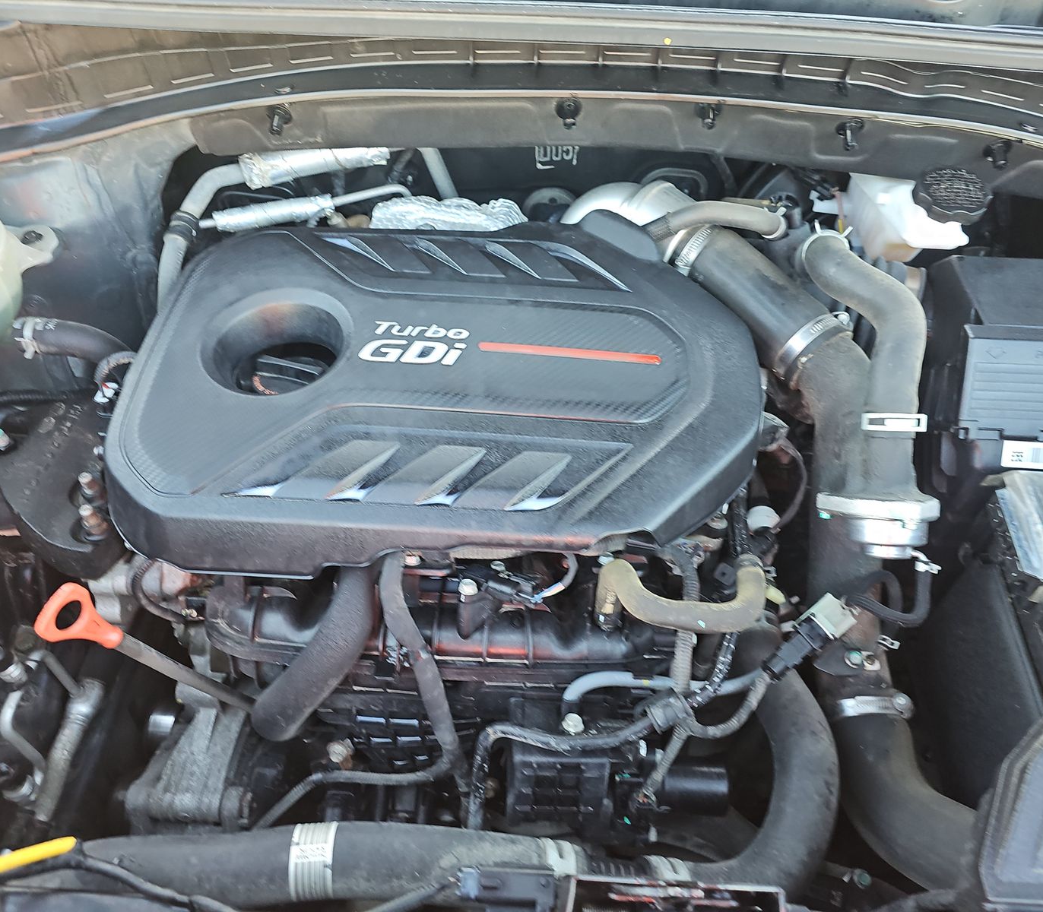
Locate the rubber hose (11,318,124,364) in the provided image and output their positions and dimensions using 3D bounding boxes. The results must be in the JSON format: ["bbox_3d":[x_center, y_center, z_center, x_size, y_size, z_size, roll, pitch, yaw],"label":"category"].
[{"bbox_3d":[-0.396,-0.096,0.700,0.106,0.036,0.036,3,52,0],"label":"rubber hose"}]

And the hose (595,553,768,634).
[{"bbox_3d":[0.125,0.112,0.628,0.138,0.054,0.048,3,52,0],"label":"hose"}]

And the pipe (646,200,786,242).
[{"bbox_3d":[0.178,-0.217,0.741,0.123,0.036,0.035,3,52,0],"label":"pipe"}]

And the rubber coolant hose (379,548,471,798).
[{"bbox_3d":[-0.074,0.185,0.670,0.084,0.202,0.128,3,52,0],"label":"rubber coolant hose"}]

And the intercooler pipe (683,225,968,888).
[{"bbox_3d":[0.274,0.084,0.723,0.305,0.355,0.520,3,52,0],"label":"intercooler pipe"}]

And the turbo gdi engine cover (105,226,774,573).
[{"bbox_3d":[-0.051,-0.066,0.698,0.502,0.093,0.365,3,52,0],"label":"turbo gdi engine cover"}]

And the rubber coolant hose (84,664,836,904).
[{"bbox_3d":[-0.037,0.277,0.702,0.665,0.160,0.205,3,52,0],"label":"rubber coolant hose"}]

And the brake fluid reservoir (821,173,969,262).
[{"bbox_3d":[0.357,-0.231,0.736,0.118,0.097,0.110,3,52,0],"label":"brake fluid reservoir"}]

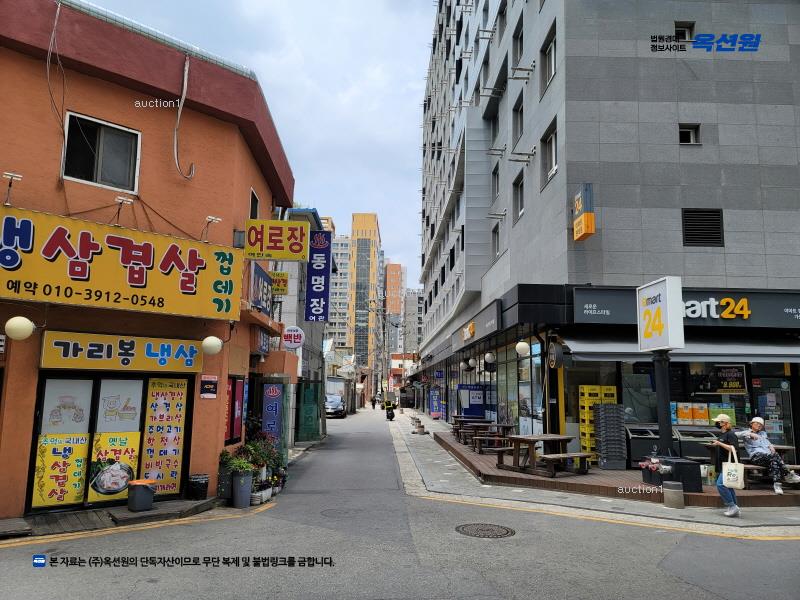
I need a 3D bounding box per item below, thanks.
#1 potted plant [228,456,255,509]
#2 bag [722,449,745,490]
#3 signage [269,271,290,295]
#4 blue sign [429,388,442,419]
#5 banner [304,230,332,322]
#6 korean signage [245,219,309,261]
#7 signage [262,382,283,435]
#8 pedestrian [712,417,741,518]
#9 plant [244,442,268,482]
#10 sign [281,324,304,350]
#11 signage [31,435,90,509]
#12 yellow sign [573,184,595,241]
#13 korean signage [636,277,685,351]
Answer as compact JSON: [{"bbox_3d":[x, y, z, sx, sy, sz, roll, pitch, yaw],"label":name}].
[{"bbox_3d":[-2.613,3.007,9.527,0.390,0.796,0.390,1,-8,0],"label":"potted plant"},{"bbox_3d":[5.022,2.537,8.700,0.310,0.630,0.090,0,-9,9],"label":"bag"},{"bbox_3d":[-2.798,-0.375,13.317,0.461,0.543,0.080,2,-8,-3],"label":"signage"},{"bbox_3d":[2.212,6.407,35.700,0.720,1.900,0.250,1,-9,-1],"label":"blue sign"},{"bbox_3d":[-2.680,-0.773,19.000,0.760,3.030,0.220,1,-9,-1],"label":"banner"},{"bbox_3d":[-2.371,-1.123,11.256,1.190,0.773,0.250,2,-8,-3],"label":"korean signage"},{"bbox_3d":[-2.951,2.762,13.463,0.476,1.578,0.050,2,-8,-3],"label":"signage"},{"bbox_3d":[5.294,2.685,9.368,0.460,1.614,0.450,-3,-9,25],"label":"pedestrian"},{"bbox_3d":[-2.616,3.006,10.532,0.410,0.760,0.400,1,-8,0],"label":"plant"},{"bbox_3d":[-2.744,0.981,15.000,0.570,0.600,0.160,1,-9,-1],"label":"sign"},{"bbox_3d":[-5.036,2.519,8.604,0.670,1.032,0.030,8,-11,-41],"label":"signage"},{"bbox_3d":[4.439,-2.099,13.945,0.240,1.210,0.700,1,-9,-1],"label":"yellow sign"},{"bbox_3d":[5.039,0.317,11.223,0.270,1.300,1.220,1,-9,-1],"label":"korean signage"}]

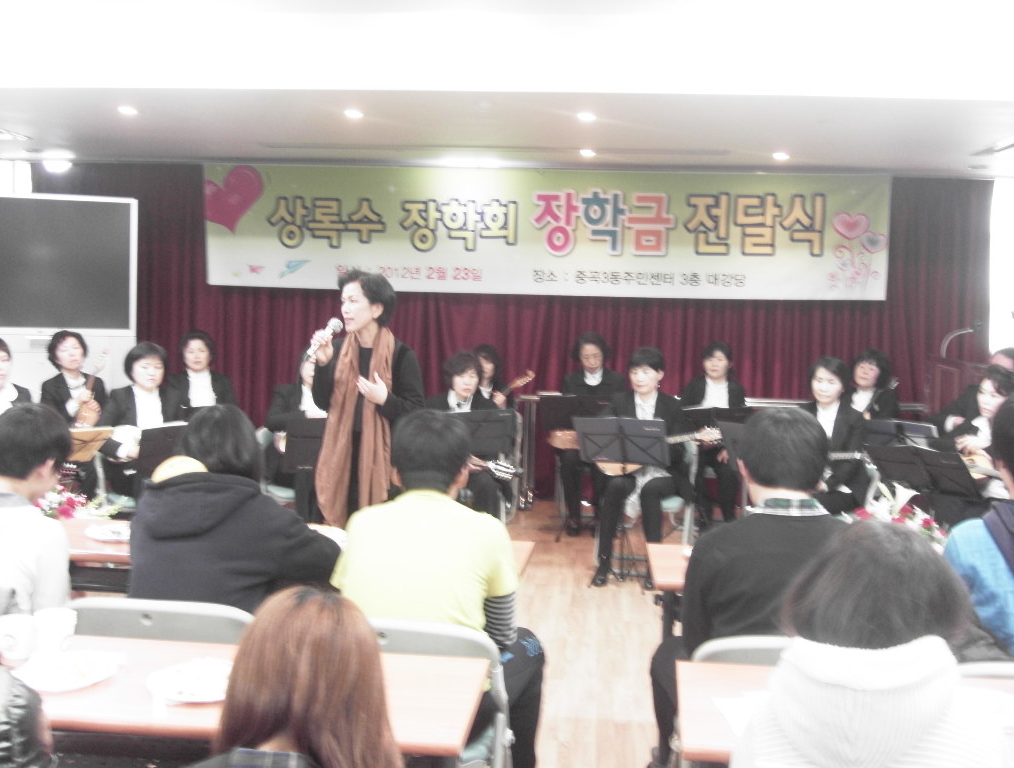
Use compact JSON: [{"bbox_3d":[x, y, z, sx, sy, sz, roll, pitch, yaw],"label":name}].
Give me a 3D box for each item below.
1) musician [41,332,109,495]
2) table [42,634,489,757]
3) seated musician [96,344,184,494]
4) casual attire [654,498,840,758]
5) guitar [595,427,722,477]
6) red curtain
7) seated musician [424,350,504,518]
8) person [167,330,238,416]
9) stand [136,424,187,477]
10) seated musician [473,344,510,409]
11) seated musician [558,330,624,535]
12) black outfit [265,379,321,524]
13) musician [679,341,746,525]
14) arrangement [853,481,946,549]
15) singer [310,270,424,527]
[{"bbox_3d":[-2.566,0.308,6.082,0.520,1.230,0.720,-1,5,-20],"label":"musician"},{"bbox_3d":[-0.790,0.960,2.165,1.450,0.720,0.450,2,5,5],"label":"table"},{"bbox_3d":[-1.775,0.412,5.137,0.520,1.230,0.740,-1,6,-25],"label":"seated musician"},{"bbox_3d":[0.671,0.805,2.740,0.540,1.100,0.820,2,6,3],"label":"casual attire"},{"bbox_3d":[0.809,0.318,5.530,0.672,0.220,0.110,-11,-16,9],"label":"guitar"},{"bbox_3d":[-0.116,-0.371,7.695,7.099,2.400,0.200,2,5,5],"label":"red curtain"},{"bbox_3d":[-0.240,0.444,5.720,0.520,1.220,0.700,1,6,0],"label":"seated musician"},{"bbox_3d":[-1.989,0.267,6.698,0.470,1.240,0.700,-1,7,-16],"label":"person"},{"bbox_3d":[-1.566,0.638,4.950,0.480,0.920,0.400,-1,6,-27],"label":"stand"},{"bbox_3d":[-0.145,0.325,6.722,0.520,1.200,0.720,2,5,7],"label":"seated musician"},{"bbox_3d":[0.529,0.312,6.705,0.520,1.260,0.750,2,5,11],"label":"seated musician"},{"bbox_3d":[-1.103,0.467,5.617,0.470,0.900,0.620,0,5,-12],"label":"black outfit"},{"bbox_3d":[1.349,0.319,6.828,0.470,1.220,0.680,2,7,13],"label":"musician"},{"bbox_3d":[1.191,0.428,3.150,0.360,0.280,0.280,1,5,0],"label":"arrangement"},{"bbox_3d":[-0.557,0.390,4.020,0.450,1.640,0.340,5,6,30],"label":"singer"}]

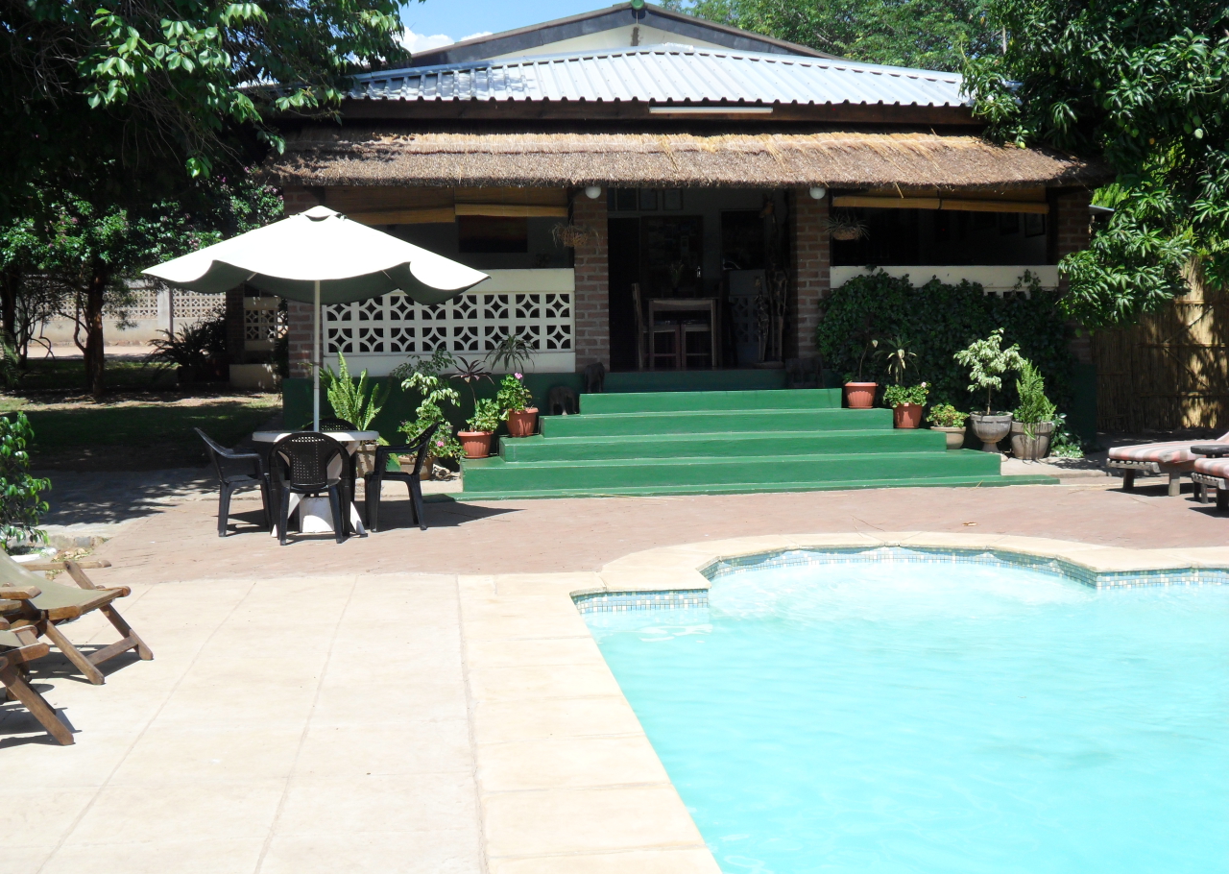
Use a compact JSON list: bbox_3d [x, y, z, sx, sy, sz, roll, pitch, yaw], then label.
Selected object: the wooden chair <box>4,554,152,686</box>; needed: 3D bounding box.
[{"bbox_3d":[-2.566,0.593,6.712,1.000,0.830,0.600,0,4,6],"label":"wooden chair"}]

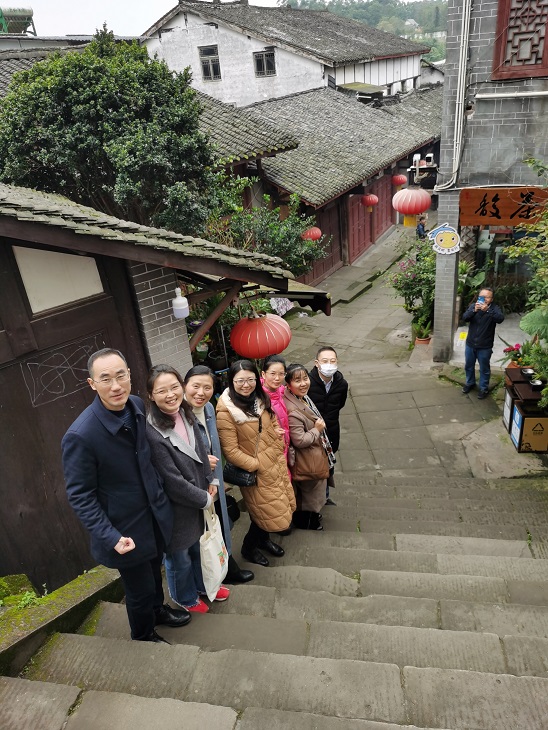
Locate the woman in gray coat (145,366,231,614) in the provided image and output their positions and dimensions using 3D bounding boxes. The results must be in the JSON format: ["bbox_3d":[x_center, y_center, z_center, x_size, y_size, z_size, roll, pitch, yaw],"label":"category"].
[{"bbox_3d":[-0.447,0.727,3.091,0.370,1.610,0.450,17,35,36],"label":"woman in gray coat"}]

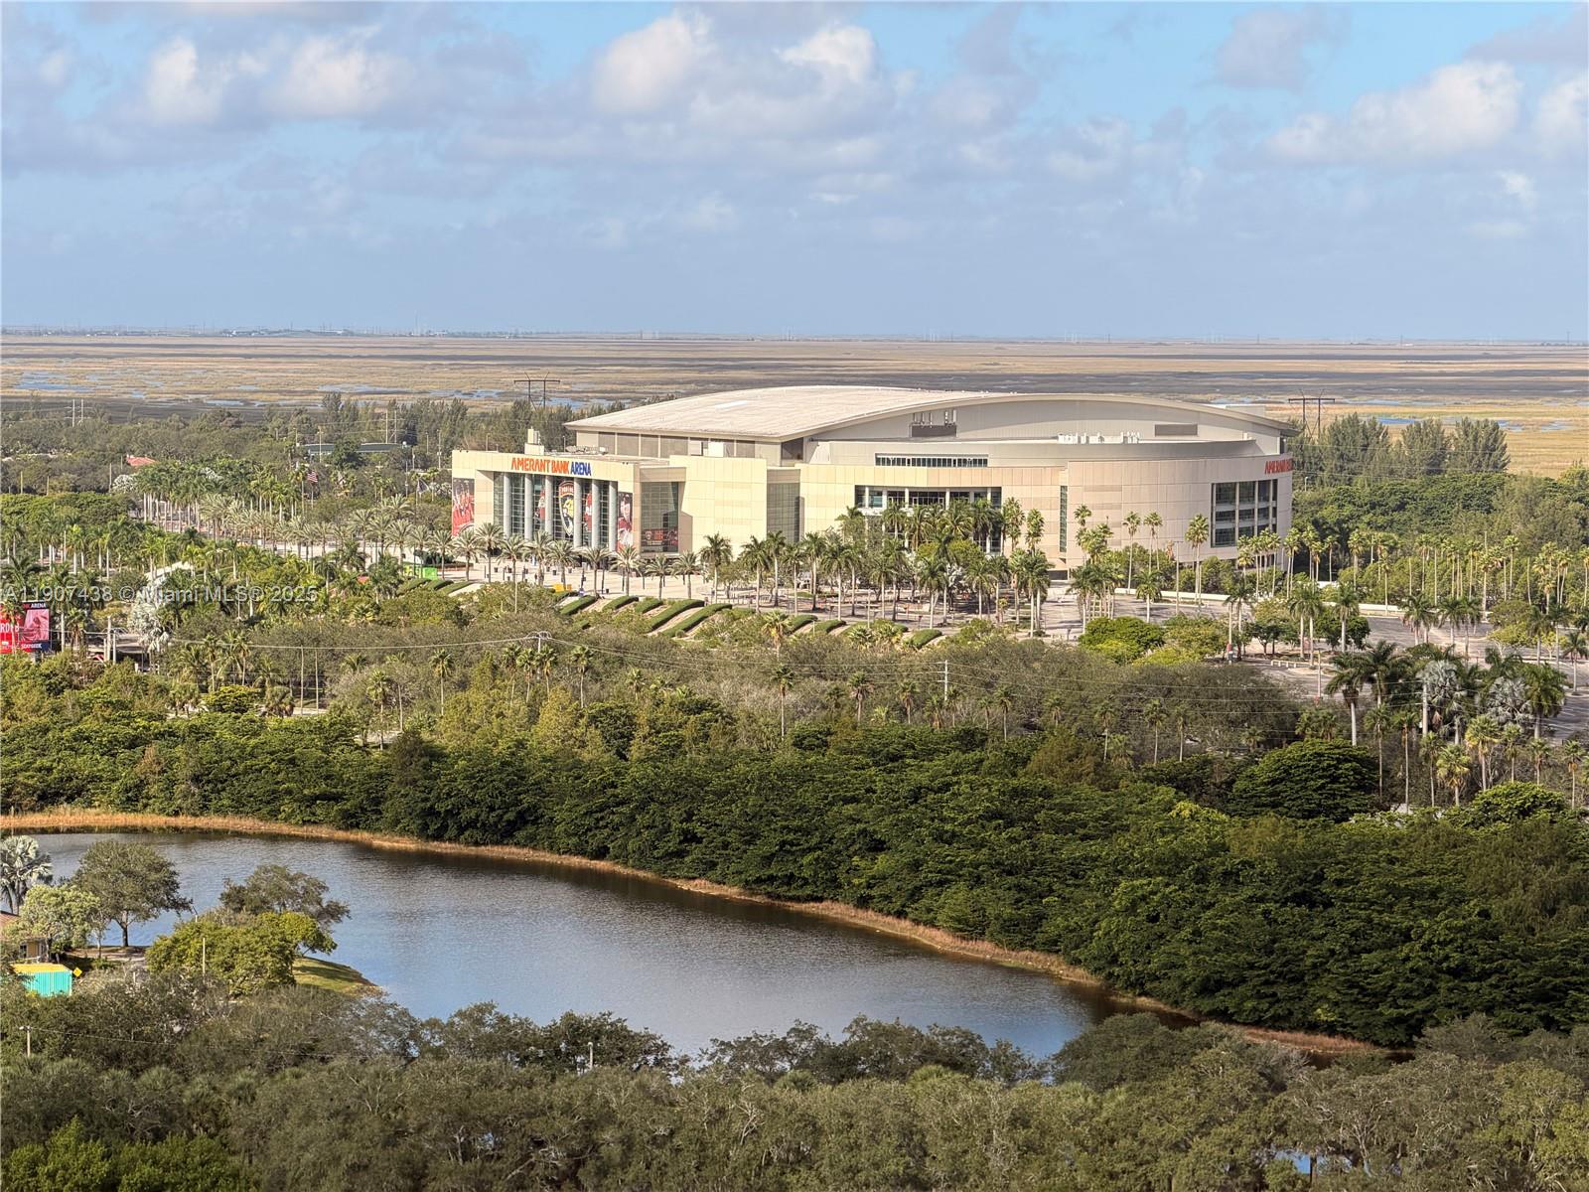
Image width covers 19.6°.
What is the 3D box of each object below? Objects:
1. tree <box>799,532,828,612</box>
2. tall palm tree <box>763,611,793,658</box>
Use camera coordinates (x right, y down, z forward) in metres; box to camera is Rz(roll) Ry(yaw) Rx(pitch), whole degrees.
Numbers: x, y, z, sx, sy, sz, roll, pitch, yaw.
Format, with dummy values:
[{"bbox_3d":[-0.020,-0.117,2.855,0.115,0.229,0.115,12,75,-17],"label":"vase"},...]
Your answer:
[{"bbox_3d":[3.910,-5.070,951.810,5.920,16.350,5.920,0,3,0],"label":"tree"},{"bbox_3d":[-2.970,8.570,821.910,4.960,11.560,4.960,0,3,0],"label":"tall palm tree"}]

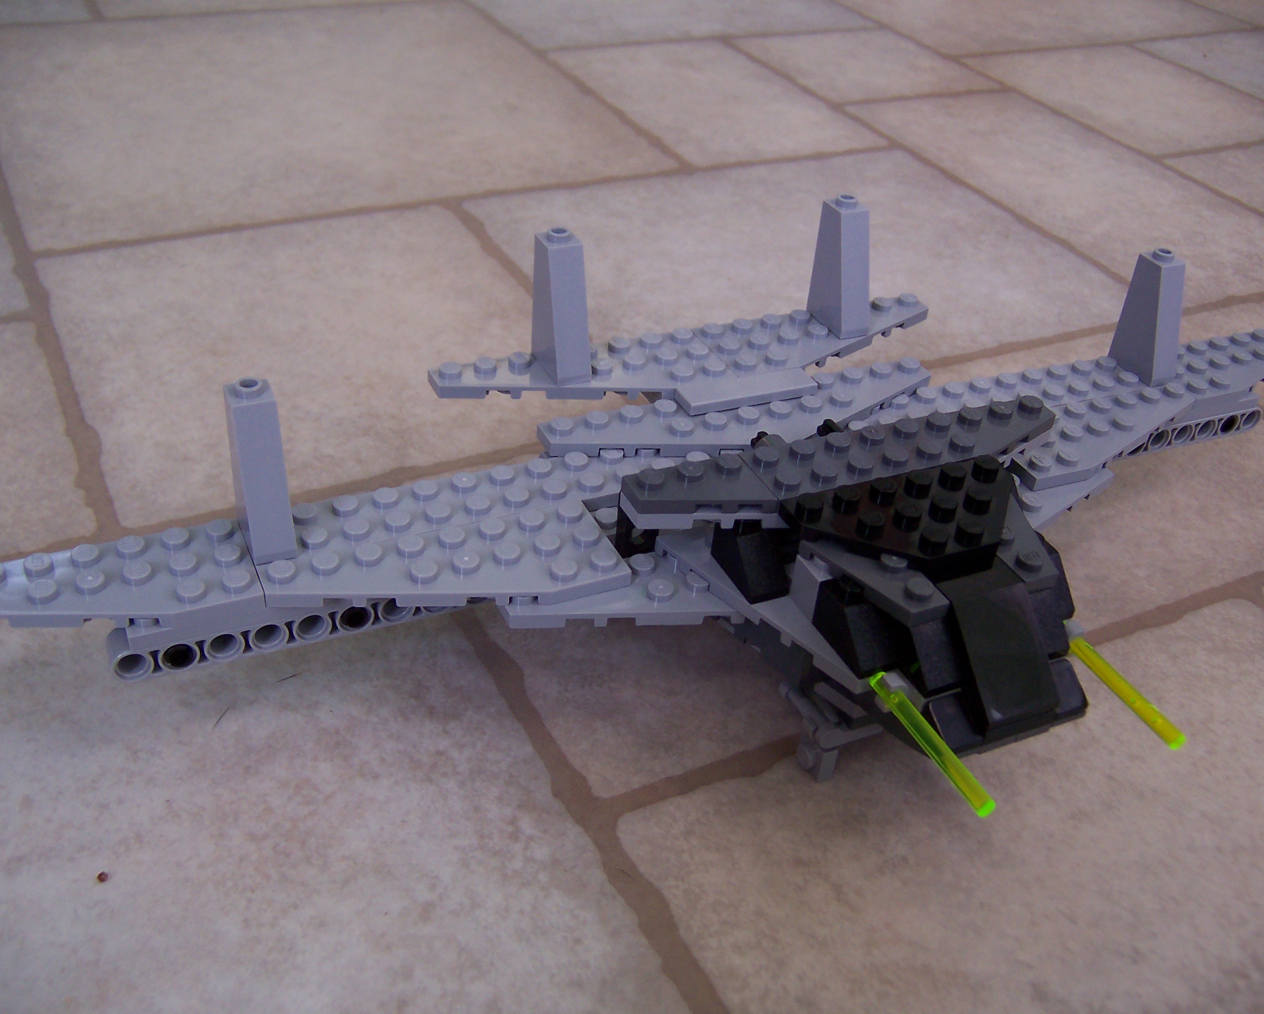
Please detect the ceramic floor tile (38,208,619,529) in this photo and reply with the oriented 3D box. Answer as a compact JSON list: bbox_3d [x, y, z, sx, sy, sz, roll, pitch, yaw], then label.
[{"bbox_3d":[-0.089,-0.045,0.369,0.131,0.010,0.145,-14,40,-25],"label":"ceramic floor tile"}]

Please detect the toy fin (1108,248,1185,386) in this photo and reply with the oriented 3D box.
[{"bbox_3d":[0.128,-0.047,0.314,0.008,0.030,0.016,-12,39,-23],"label":"toy fin"}]

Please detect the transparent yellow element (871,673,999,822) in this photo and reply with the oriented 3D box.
[{"bbox_3d":[0.048,0.038,0.208,0.003,0.003,0.032,-12,40,-22],"label":"transparent yellow element"}]

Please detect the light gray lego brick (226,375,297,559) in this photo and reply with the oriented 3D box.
[{"bbox_3d":[-0.066,-0.007,0.230,0.008,0.030,0.016,-12,39,-23],"label":"light gray lego brick"}]

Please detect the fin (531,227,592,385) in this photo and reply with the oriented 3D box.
[{"bbox_3d":[-0.014,-0.043,0.276,0.008,0.030,0.016,-12,40,-22],"label":"fin"}]

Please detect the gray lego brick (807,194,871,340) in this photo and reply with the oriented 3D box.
[{"bbox_3d":[0.050,-0.056,0.303,0.008,0.030,0.016,-12,39,-23],"label":"gray lego brick"}]

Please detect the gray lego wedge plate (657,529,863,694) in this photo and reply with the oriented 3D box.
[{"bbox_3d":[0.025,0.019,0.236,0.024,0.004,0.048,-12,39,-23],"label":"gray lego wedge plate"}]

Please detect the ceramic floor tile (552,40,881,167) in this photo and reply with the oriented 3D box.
[{"bbox_3d":[0.033,-0.175,0.563,0.091,0.010,0.140,-14,40,-25],"label":"ceramic floor tile"}]

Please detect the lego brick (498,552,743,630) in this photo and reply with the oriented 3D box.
[{"bbox_3d":[0.001,0.018,0.238,0.048,0.005,0.024,-12,40,-22],"label":"lego brick"}]

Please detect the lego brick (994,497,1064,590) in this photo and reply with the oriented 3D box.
[{"bbox_3d":[0.071,0.006,0.237,0.016,0.005,0.024,-12,39,-23],"label":"lego brick"}]

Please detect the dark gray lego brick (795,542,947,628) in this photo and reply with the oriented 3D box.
[{"bbox_3d":[0.042,0.011,0.223,0.016,0.005,0.024,-12,40,-22],"label":"dark gray lego brick"}]

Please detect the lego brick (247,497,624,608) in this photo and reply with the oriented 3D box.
[{"bbox_3d":[-0.034,0.012,0.236,0.064,0.005,0.024,-12,39,-23],"label":"lego brick"}]

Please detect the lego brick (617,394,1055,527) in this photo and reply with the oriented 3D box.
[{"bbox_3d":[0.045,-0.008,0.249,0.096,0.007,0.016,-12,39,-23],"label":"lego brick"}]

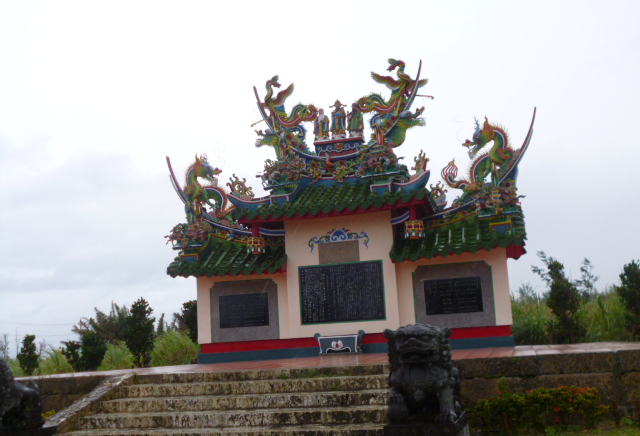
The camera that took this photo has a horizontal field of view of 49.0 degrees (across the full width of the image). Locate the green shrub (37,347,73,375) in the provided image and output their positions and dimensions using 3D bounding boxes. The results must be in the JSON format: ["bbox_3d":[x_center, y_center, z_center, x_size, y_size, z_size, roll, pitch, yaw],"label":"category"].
[{"bbox_3d":[-7.077,3.881,18.871,0.890,0.779,0.890,-6,-11,15],"label":"green shrub"}]

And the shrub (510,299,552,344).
[{"bbox_3d":[4.742,2.343,15.752,0.866,1.099,0.866,-6,-11,15],"label":"shrub"}]

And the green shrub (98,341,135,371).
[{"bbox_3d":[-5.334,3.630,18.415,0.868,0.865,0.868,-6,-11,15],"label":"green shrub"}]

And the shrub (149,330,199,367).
[{"bbox_3d":[-3.755,3.370,18.008,1.179,1.000,1.179,-6,-11,15],"label":"shrub"}]

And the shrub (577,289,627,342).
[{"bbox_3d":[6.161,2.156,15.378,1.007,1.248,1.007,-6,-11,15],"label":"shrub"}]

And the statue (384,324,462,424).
[{"bbox_3d":[1.039,1.577,7.116,0.680,0.950,0.920,-6,-11,15],"label":"statue"}]

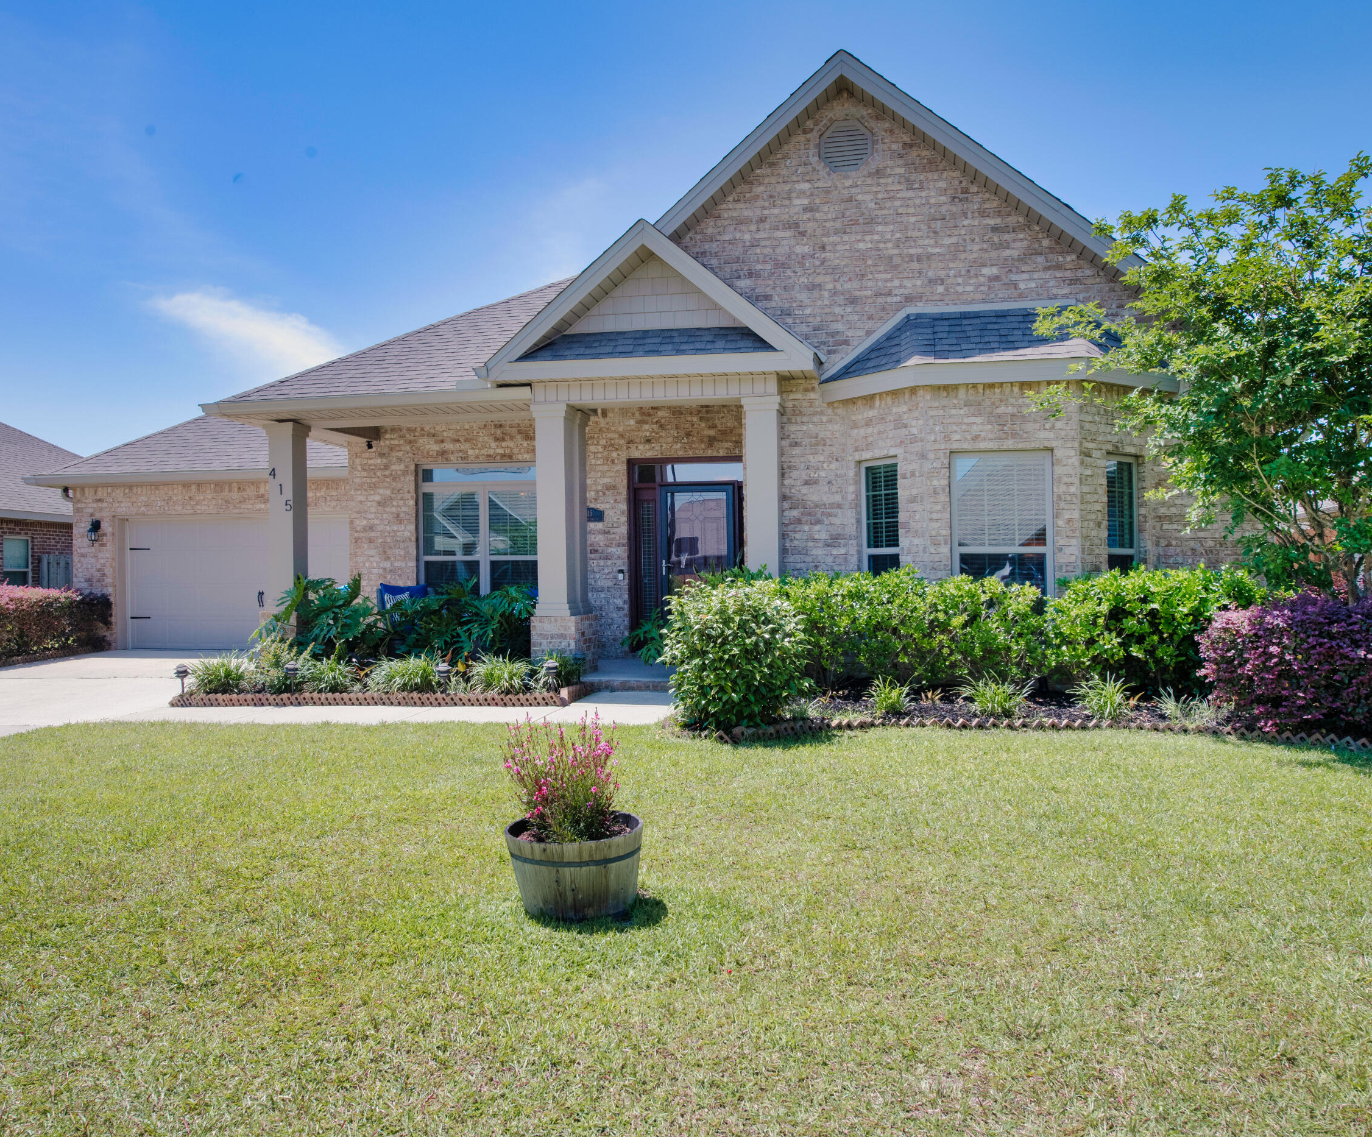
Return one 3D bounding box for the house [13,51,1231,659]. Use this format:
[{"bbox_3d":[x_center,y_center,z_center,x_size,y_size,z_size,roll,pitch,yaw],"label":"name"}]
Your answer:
[{"bbox_3d":[-1.921,-1.972,17.779,17.600,6.500,14.000,-1,0,8],"label":"house"}]

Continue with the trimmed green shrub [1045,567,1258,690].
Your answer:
[{"bbox_3d":[4.200,0.518,9.799,1.820,1.100,1.200,-1,0,8],"label":"trimmed green shrub"}]

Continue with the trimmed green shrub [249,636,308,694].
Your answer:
[{"bbox_3d":[-3.891,0.928,10.399,0.560,0.560,0.520,-1,0,0],"label":"trimmed green shrub"}]

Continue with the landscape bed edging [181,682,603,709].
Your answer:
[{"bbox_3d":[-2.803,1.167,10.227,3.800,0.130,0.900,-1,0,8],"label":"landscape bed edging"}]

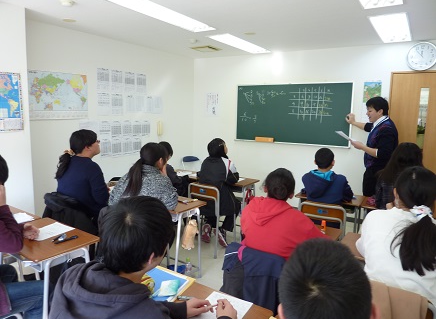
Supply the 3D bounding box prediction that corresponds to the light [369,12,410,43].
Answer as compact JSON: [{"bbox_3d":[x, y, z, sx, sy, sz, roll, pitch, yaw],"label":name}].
[{"bbox_3d":[1.925,-1.434,3.450,0.310,0.080,1.270,7,10,33],"label":"light"}]

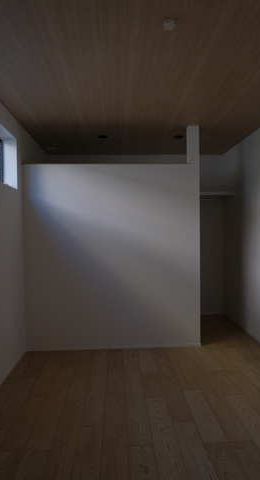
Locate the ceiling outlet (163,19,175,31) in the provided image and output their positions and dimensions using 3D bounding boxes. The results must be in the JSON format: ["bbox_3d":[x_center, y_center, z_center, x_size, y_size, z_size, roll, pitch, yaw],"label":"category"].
[{"bbox_3d":[0.215,-1.182,1.685,0.065,0.021,0.065,-1,2,-3],"label":"ceiling outlet"}]

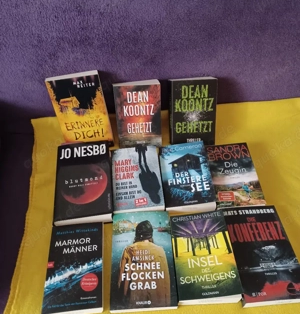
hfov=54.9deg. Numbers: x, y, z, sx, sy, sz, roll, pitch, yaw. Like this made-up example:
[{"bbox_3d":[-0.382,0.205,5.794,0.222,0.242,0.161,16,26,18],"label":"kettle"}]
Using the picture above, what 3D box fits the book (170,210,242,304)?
[{"bbox_3d":[0.113,0.209,0.617,0.119,0.032,0.181,-9,48,7],"label":"book"}]

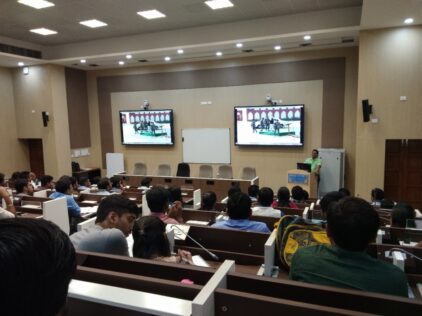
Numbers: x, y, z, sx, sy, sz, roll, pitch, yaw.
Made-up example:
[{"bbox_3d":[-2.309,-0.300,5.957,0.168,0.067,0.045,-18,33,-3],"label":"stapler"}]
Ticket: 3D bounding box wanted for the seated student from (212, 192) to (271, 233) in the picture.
[{"bbox_3d":[0.296,0.871,3.045,0.500,1.220,0.700,1,8,22],"label":"seated student"}]

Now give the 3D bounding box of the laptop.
[{"bbox_3d":[2.212,0.243,8.330,0.360,0.220,0.270,4,9,36],"label":"laptop"}]

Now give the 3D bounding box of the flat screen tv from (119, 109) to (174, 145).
[{"bbox_3d":[-2.095,-1.003,11.640,1.986,1.139,0.090,1,8,22],"label":"flat screen tv"}]

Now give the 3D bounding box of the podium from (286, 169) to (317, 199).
[{"bbox_3d":[2.136,0.909,8.376,0.580,1.240,0.500,3,9,34],"label":"podium"}]

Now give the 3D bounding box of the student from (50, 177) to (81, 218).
[{"bbox_3d":[-1.880,0.830,4.854,0.500,1.200,0.720,2,8,30],"label":"student"}]

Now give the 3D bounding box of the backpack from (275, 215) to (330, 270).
[{"bbox_3d":[0.628,0.568,2.360,0.350,0.410,0.200,-1,7,3],"label":"backpack"}]

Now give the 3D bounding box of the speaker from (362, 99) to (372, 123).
[{"bbox_3d":[3.185,-0.958,7.200,0.150,0.450,0.130,-12,11,-25],"label":"speaker"}]

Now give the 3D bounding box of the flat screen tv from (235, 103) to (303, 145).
[{"bbox_3d":[1.656,-0.917,10.126,1.986,1.139,0.090,1,8,22],"label":"flat screen tv"}]

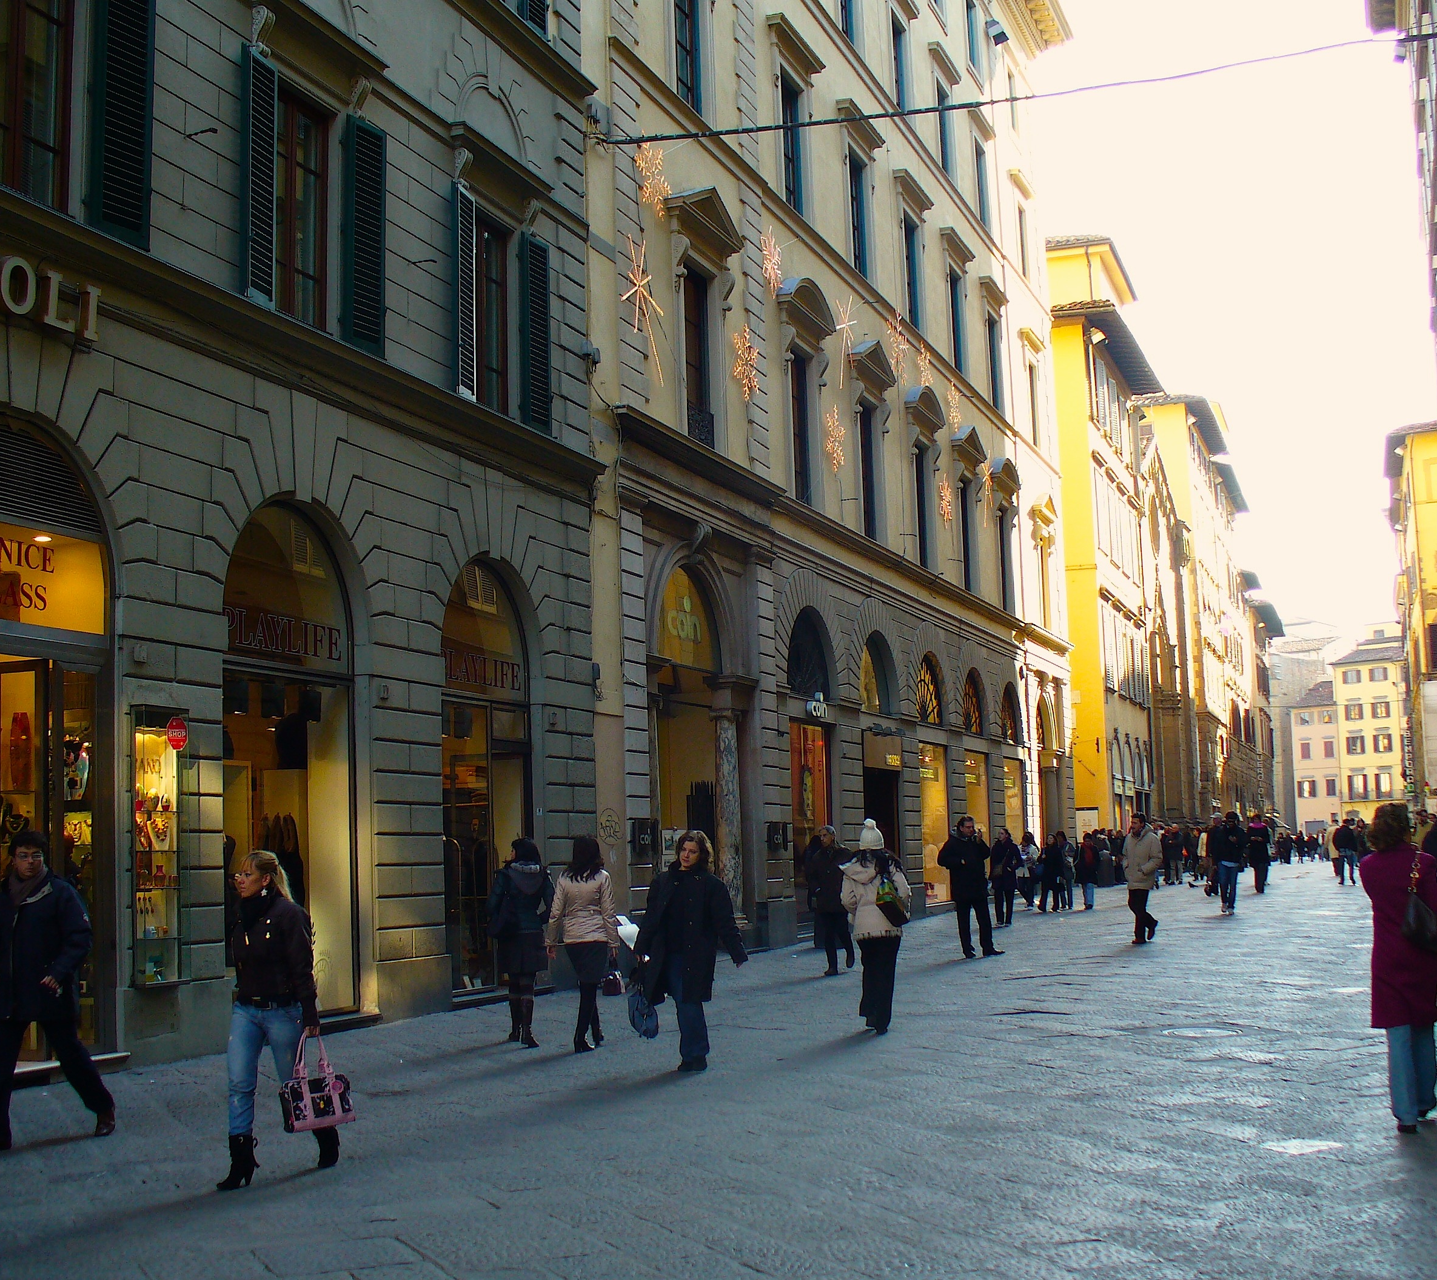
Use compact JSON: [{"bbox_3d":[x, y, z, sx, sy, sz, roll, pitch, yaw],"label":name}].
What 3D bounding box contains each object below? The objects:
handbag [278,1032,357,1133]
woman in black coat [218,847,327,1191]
[{"bbox_3d":[-1.988,2.193,9.050,0.350,0.460,0.170,-1,-9,-41],"label":"handbag"},{"bbox_3d":[-2.208,1.846,9.214,0.540,1.680,0.640,-5,-7,29],"label":"woman in black coat"}]

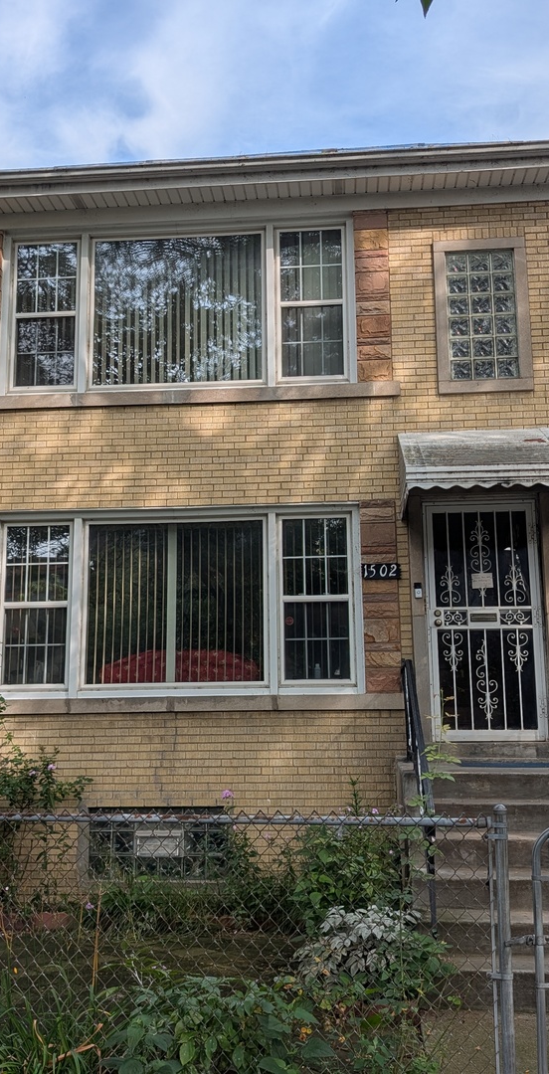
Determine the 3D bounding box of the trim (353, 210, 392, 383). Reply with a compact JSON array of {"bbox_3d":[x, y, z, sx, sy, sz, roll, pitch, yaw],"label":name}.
[{"bbox_3d":[0.896,-2.183,8.990,0.314,1.632,0.080,-1,-10,5],"label":"trim"}]

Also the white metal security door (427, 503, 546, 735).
[{"bbox_3d":[1.810,0.709,8.513,0.951,2.035,0.070,-1,-10,5],"label":"white metal security door"}]

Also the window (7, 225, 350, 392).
[{"bbox_3d":[-0.906,-2.122,9.177,3.279,1.583,0.130,-1,-10,5],"label":"window"}]

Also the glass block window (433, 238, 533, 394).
[{"bbox_3d":[1.863,-1.972,8.897,0.818,1.431,0.120,-1,-10,5],"label":"glass block window"}]

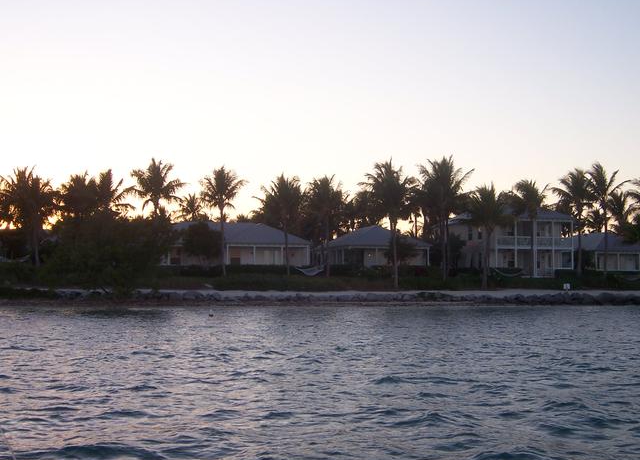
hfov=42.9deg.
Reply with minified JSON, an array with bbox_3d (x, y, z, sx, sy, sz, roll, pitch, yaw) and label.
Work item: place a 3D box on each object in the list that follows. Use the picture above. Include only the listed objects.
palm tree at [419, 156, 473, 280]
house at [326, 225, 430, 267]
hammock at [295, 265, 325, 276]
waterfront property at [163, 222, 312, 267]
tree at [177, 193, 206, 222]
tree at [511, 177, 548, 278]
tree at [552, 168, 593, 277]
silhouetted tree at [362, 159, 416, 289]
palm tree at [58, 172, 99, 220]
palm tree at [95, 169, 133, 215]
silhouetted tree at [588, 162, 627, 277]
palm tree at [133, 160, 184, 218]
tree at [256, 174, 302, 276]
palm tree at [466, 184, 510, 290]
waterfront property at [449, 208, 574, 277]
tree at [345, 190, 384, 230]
[{"bbox_3d":[11.995,-1.112,77.139,5.200,11.780,5.000,0,-3,0],"label":"palm tree"},{"bbox_3d":[6.768,2.031,91.006,11.200,5.080,10.300,0,-3,-8],"label":"house"},{"bbox_3d":[-0.921,3.952,78.901,3.000,1.110,1.100,0,-3,0],"label":"hammock"},{"bbox_3d":[-9.087,2.001,93.000,17.300,5.400,10.000,0,-3,0],"label":"waterfront property"},{"bbox_3d":[-16.917,0.448,107.099,4.400,10.810,4.300,0,-3,0],"label":"tree"},{"bbox_3d":[21.426,-0.051,83.000,3.979,9.999,3.979,0,-3,0],"label":"tree"},{"bbox_3d":[26.073,-0.723,84.000,4.130,11.255,4.130,0,-3,0],"label":"tree"},{"bbox_3d":[6.531,-0.615,77.000,5.206,12.305,5.206,0,-3,0],"label":"silhouetted tree"},{"bbox_3d":[-25.234,-0.470,85.000,4.179,11.076,4.179,0,-3,0],"label":"palm tree"},{"bbox_3d":[-21.715,-0.855,85.136,4.800,11.220,4.700,0,-3,0],"label":"palm tree"},{"bbox_3d":[30.446,-1.057,86.000,4.546,12.157,4.546,0,-3,0],"label":"silhouetted tree"},{"bbox_3d":[-16.779,-1.239,84.000,5.576,12.288,5.576,0,-3,0],"label":"palm tree"},{"bbox_3d":[-3.841,-0.452,79.110,4.600,9.930,4.500,0,-3,0],"label":"tree"},{"bbox_3d":[15.949,0.615,77.000,4.165,9.844,4.165,0,-3,0],"label":"palm tree"},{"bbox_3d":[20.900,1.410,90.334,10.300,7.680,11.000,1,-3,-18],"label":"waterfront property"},{"bbox_3d":[5.525,0.372,101.000,4.966,10.553,4.966,0,-3,0],"label":"tree"}]

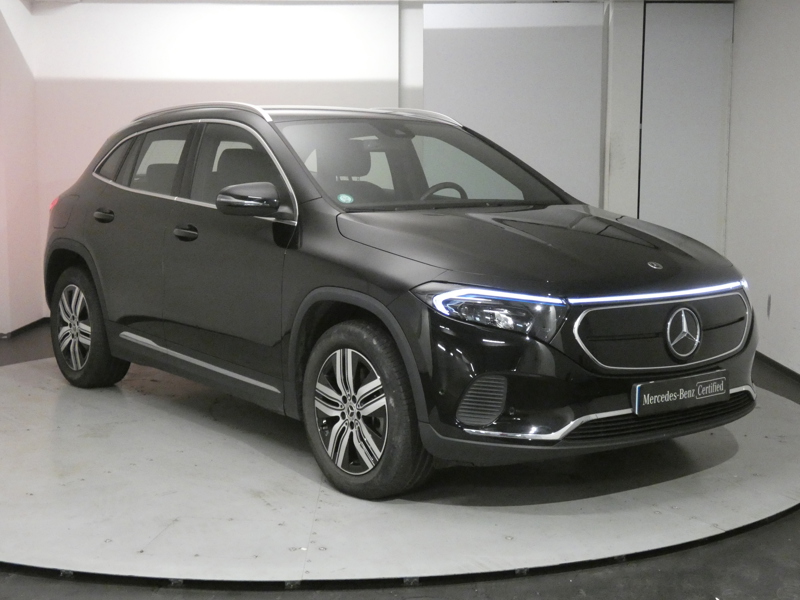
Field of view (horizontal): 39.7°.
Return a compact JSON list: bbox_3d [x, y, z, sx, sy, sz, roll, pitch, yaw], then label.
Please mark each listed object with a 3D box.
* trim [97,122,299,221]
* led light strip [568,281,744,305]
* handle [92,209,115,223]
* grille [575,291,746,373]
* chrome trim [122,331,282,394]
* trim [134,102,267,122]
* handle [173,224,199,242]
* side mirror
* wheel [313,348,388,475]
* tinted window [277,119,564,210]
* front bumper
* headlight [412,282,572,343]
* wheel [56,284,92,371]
[{"bbox_3d":[-1.067,-0.668,5.543,0.230,0.480,2.340,-4,8,-38],"label":"trim"},{"bbox_3d":[1.013,-0.030,4.112,1.030,0.035,0.110,-5,9,-38],"label":"led light strip"},{"bbox_3d":[-1.574,-0.447,5.926,0.060,0.065,0.240,-5,9,-38],"label":"handle"},{"bbox_3d":[1.022,0.127,4.132,1.010,0.270,0.120,-4,8,-38],"label":"grille"},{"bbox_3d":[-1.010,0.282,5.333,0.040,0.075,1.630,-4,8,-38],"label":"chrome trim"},{"bbox_3d":[-1.045,-0.953,5.685,0.060,0.115,1.480,-5,9,-38],"label":"trim"},{"bbox_3d":[-1.015,-0.314,5.253,0.060,0.080,0.235,-4,8,-38],"label":"handle"},{"bbox_3d":[-0.643,-0.430,4.762,0.235,0.150,0.190,-4,8,-38],"label":"side mirror"},{"bbox_3d":[-0.129,0.426,4.317,0.180,0.488,0.488,-5,9,-38],"label":"wheel"},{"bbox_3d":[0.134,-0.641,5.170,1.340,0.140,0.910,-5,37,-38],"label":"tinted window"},{"bbox_3d":[0.909,0.269,4.279,1.800,0.580,0.460,-5,9,-38],"label":"front bumper"},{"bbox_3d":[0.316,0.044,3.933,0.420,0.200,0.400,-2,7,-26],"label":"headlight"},{"bbox_3d":[-1.810,0.156,6.482,0.200,0.490,0.490,-4,8,-38],"label":"wheel"}]

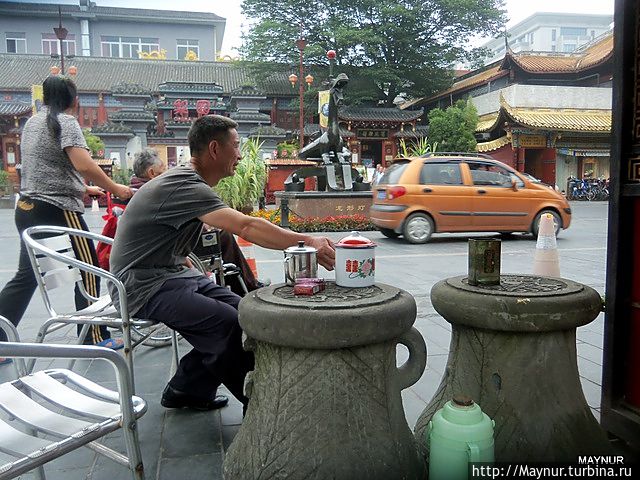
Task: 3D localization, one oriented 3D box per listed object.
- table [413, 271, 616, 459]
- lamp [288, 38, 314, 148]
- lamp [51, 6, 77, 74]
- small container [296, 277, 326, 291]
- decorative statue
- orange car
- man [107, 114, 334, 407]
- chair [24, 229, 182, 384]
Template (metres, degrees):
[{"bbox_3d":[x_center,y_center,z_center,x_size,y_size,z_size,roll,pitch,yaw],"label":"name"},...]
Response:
[{"bbox_3d":[0.552,0.443,1.482,0.580,0.633,0.580,-1,5,0],"label":"table"},{"bbox_3d":[-0.695,-4.575,20.164,1.000,7.200,0.500,-1,5,0],"label":"lamp"},{"bbox_3d":[-9.075,-4.480,18.465,1.000,7.500,0.500,-1,5,0],"label":"lamp"},{"bbox_3d":[-0.026,0.123,1.416,0.085,0.023,0.056,-1,5,-6],"label":"small container"},{"bbox_3d":[0.102,-2.729,13.305,1.950,2.900,1.300,-2,5,-10],"label":"decorative statue"},{"bbox_3d":[2.805,-0.763,9.536,3.500,1.500,1.500,-1,5,-8],"label":"orange car"},{"bbox_3d":[-0.397,0.101,2.038,0.980,1.230,0.620,0,5,8],"label":"man"},{"bbox_3d":[-0.940,0.329,2.240,0.600,0.750,0.550,0,5,8],"label":"chair"}]

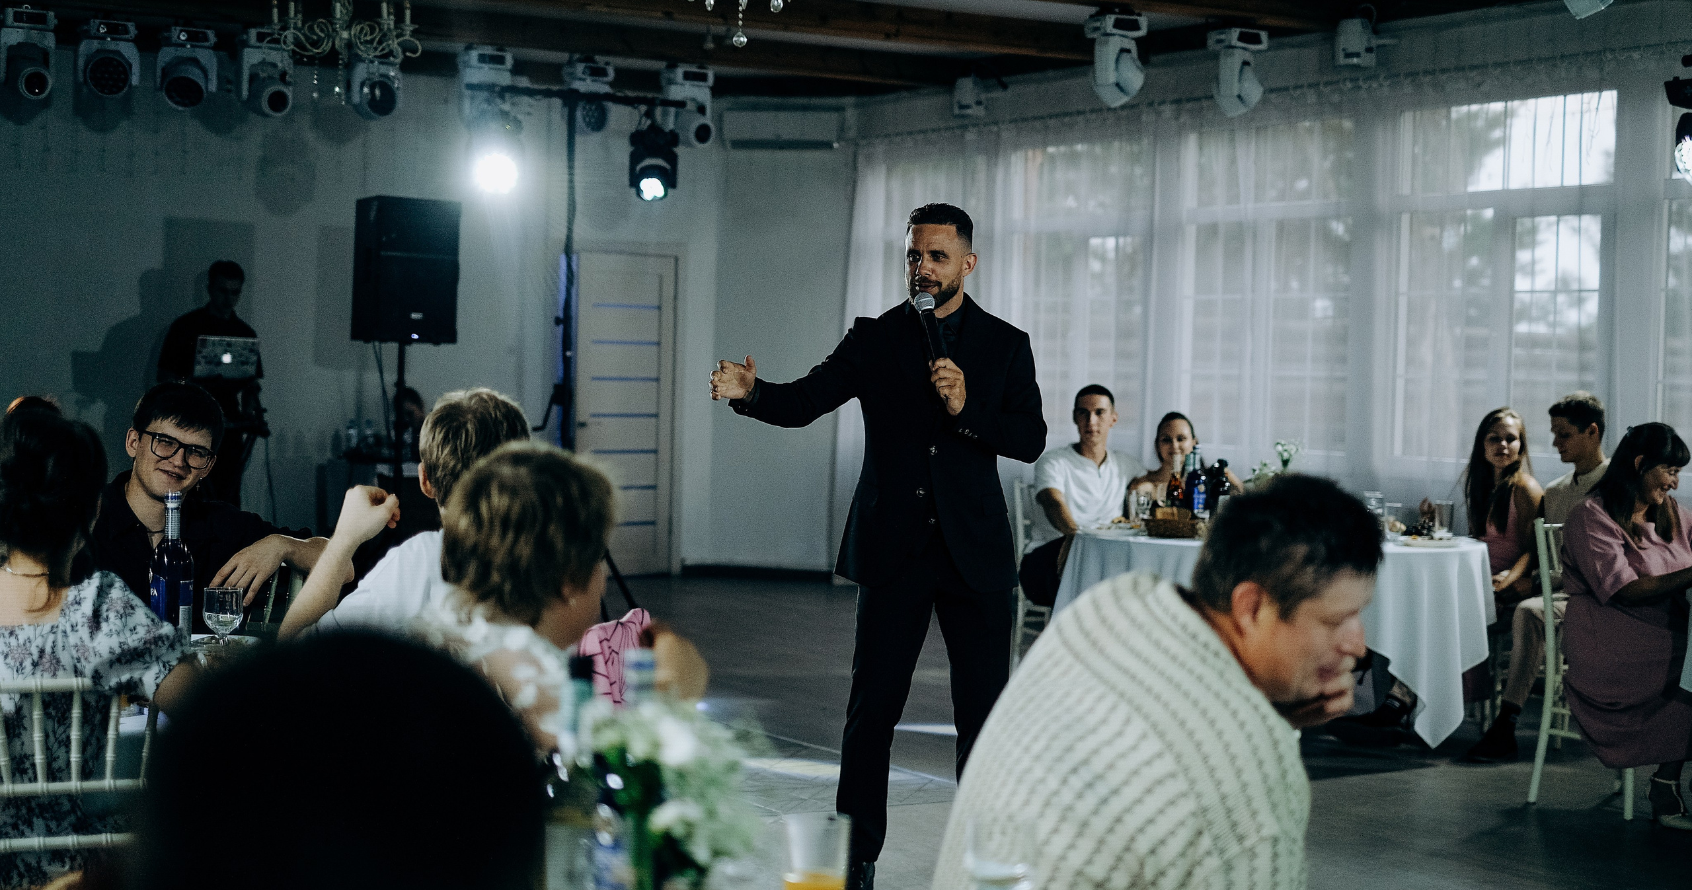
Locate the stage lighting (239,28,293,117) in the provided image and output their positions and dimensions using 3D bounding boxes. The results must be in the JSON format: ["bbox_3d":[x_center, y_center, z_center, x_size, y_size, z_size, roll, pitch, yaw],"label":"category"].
[{"bbox_3d":[-3.088,-1.976,13.238,0.260,0.460,0.260,0,3,-35],"label":"stage lighting"}]

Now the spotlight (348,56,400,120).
[{"bbox_3d":[-2.568,-1.985,13.537,0.260,0.440,0.260,0,3,-37],"label":"spotlight"}]

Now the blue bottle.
[{"bbox_3d":[-1.319,0.271,4.870,0.086,0.345,0.086,2,2,0],"label":"blue bottle"}]

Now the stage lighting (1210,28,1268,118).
[{"bbox_3d":[1.699,-1.612,10.800,0.240,0.390,0.270,3,2,25],"label":"stage lighting"}]

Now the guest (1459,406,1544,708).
[{"bbox_3d":[2.452,0.492,9.400,0.470,1.270,0.750,4,3,45],"label":"guest"}]

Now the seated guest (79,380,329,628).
[{"bbox_3d":[-1.333,0.546,5.175,0.580,1.330,0.740,1,2,-12],"label":"seated guest"}]

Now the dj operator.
[{"bbox_3d":[-3.166,-0.015,12.511,0.520,1.819,0.420,0,2,-23],"label":"dj operator"}]

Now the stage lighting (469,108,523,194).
[{"bbox_3d":[-1.558,-1.304,11.100,0.240,0.370,0.240,1,2,-8],"label":"stage lighting"}]

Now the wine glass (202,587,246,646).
[{"bbox_3d":[-1.219,0.365,4.870,0.080,0.165,0.080,2,2,0],"label":"wine glass"}]

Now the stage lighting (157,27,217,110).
[{"bbox_3d":[-3.135,-1.788,11.850,0.275,0.390,0.250,2,2,0],"label":"stage lighting"}]

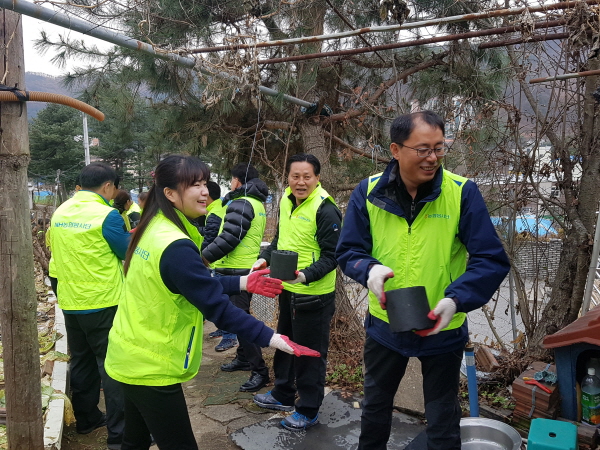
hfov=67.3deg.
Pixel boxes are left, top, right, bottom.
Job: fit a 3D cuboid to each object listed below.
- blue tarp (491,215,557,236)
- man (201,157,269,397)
[{"bbox_3d":[9.051,0.041,18.500,3.000,0.950,1.600,1,5,10],"label":"blue tarp"},{"bbox_3d":[-0.490,0.368,3.419,0.520,1.660,0.480,1,5,14],"label":"man"}]

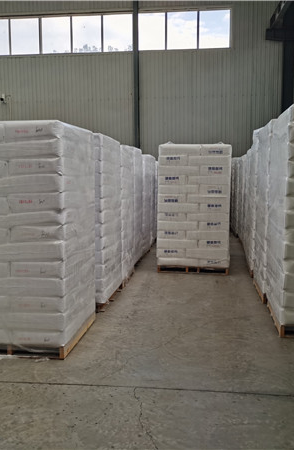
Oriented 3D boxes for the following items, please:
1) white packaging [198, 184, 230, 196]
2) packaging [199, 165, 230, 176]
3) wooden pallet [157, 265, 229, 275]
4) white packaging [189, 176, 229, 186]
[{"bbox_3d":[1.126,-0.575,7.754,0.475,0.174,0.660,1,6,10],"label":"white packaging"},{"bbox_3d":[1.131,-0.886,7.722,0.477,0.173,0.660,1,6,10],"label":"packaging"},{"bbox_3d":[0.847,0.684,8.188,1.163,0.116,1.151,1,6,10],"label":"wooden pallet"},{"bbox_3d":[1.021,-0.721,7.676,0.657,0.153,0.500,1,6,10],"label":"white packaging"}]

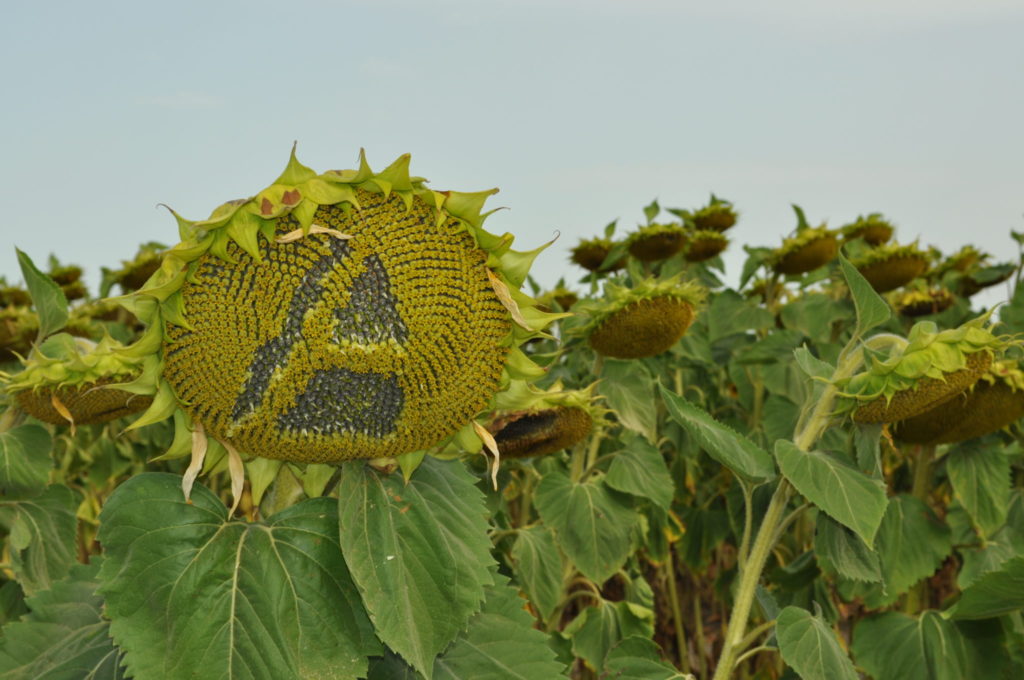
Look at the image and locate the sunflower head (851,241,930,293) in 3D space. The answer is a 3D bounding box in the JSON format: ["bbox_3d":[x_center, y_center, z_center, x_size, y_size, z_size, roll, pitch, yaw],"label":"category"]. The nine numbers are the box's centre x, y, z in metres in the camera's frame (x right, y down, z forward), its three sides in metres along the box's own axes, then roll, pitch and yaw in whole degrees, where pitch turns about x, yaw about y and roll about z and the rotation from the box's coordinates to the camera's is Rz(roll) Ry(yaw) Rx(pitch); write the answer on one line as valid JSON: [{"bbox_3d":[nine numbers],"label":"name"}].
[{"bbox_3d":[1.102,-0.214,5.223,0.225,0.081,0.214,-17,-33,0],"label":"sunflower head"}]

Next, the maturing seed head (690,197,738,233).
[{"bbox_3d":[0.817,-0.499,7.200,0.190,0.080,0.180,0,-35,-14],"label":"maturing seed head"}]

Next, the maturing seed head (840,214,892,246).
[{"bbox_3d":[1.441,-0.452,7.268,0.210,0.076,0.199,-15,-34,0],"label":"maturing seed head"}]

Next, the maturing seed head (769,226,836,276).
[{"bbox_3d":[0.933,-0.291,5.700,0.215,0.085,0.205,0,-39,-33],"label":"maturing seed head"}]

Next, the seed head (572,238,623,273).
[{"bbox_3d":[0.361,-0.363,7.548,0.220,0.079,0.209,3,-34,0],"label":"seed head"}]

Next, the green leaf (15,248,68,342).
[{"bbox_3d":[-0.672,-0.065,2.550,0.070,0.140,0.045,-17,-6,-19],"label":"green leaf"}]

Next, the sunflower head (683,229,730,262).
[{"bbox_3d":[0.776,-0.371,7.100,0.175,0.075,0.165,0,-35,-20],"label":"sunflower head"}]

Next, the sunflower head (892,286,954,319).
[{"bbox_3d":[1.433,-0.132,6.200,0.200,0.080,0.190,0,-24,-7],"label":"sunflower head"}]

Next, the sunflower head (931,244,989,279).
[{"bbox_3d":[1.781,-0.316,7.139,0.220,0.079,0.209,-22,-34,0],"label":"sunflower head"}]

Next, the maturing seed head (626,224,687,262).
[{"bbox_3d":[0.555,-0.374,6.884,0.220,0.079,0.209,-8,-34,0],"label":"maturing seed head"}]

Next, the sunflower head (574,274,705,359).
[{"bbox_3d":[0.238,-0.047,3.375,0.240,0.086,0.228,-18,-33,0],"label":"sunflower head"}]

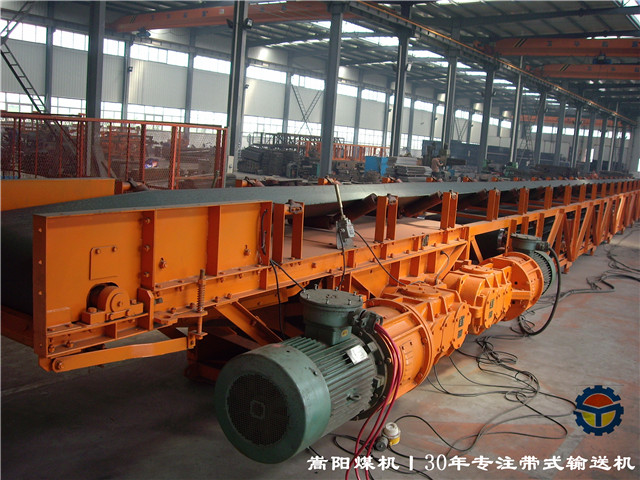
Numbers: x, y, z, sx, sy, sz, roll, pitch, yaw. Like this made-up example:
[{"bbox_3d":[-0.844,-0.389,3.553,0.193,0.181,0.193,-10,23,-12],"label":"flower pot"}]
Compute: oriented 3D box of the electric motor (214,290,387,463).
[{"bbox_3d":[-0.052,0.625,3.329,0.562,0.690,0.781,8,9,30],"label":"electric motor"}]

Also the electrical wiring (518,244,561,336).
[{"bbox_3d":[2.023,0.461,6.473,0.369,0.892,0.321,8,9,30],"label":"electrical wiring"}]

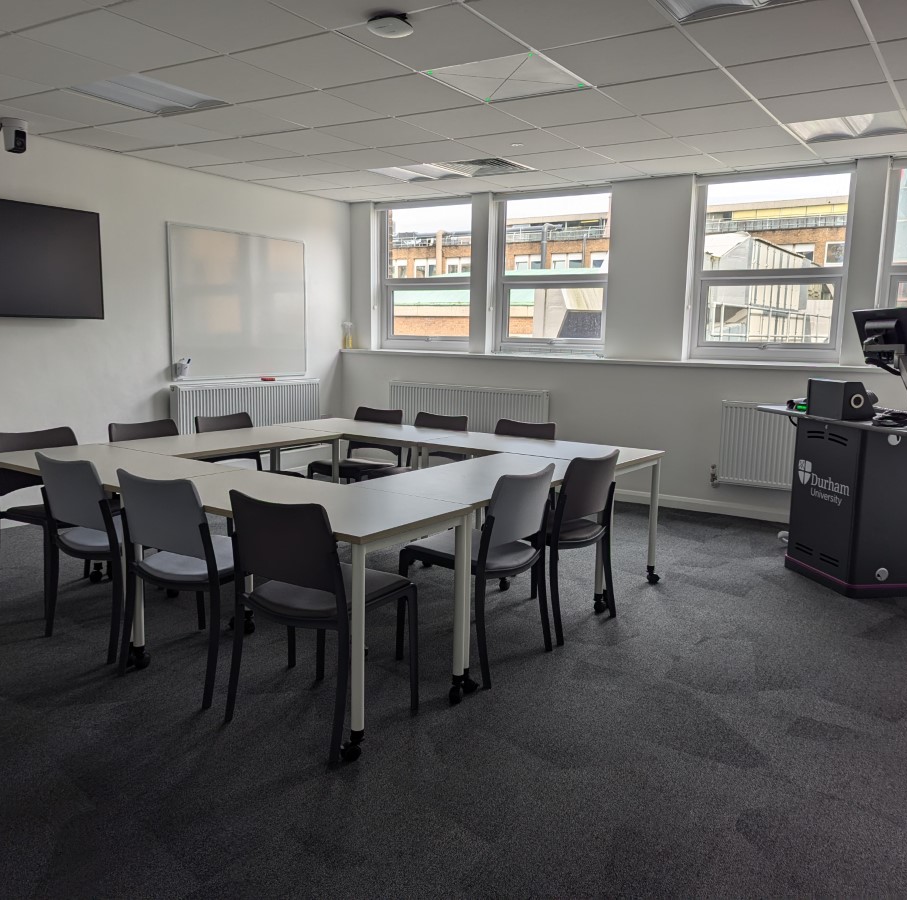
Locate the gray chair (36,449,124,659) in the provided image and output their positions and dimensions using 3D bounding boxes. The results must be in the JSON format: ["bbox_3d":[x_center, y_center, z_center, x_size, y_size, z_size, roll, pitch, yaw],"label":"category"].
[{"bbox_3d":[-1.431,0.398,3.557,0.505,0.818,0.505,7,10,32],"label":"gray chair"}]

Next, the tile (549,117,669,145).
[{"bbox_3d":[0.907,-1.871,4.859,0.595,0.020,0.595,7,10,32],"label":"tile"}]

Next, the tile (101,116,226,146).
[{"bbox_3d":[-1.778,-1.999,5.181,0.600,0.030,0.600,6,10,32],"label":"tile"}]

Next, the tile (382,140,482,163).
[{"bbox_3d":[-0.112,-1.980,5.495,0.595,0.030,0.595,7,10,32],"label":"tile"}]

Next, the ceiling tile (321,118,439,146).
[{"bbox_3d":[-0.429,-1.940,5.051,0.600,0.030,0.600,6,10,32],"label":"ceiling tile"}]

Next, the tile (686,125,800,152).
[{"bbox_3d":[1.740,-1.890,5.066,0.600,0.020,0.600,6,10,32],"label":"tile"}]

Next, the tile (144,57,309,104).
[{"bbox_3d":[-1.084,-1.804,4.036,0.600,0.020,0.600,6,10,32],"label":"tile"}]

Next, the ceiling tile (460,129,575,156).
[{"bbox_3d":[0.398,-1.921,5.176,0.595,0.030,0.595,7,10,32],"label":"ceiling tile"}]

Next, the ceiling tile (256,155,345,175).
[{"bbox_3d":[-1.106,-2.112,6.141,0.595,0.025,0.595,7,10,32],"label":"ceiling tile"}]

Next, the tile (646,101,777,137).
[{"bbox_3d":[1.411,-1.812,4.540,0.595,0.020,0.595,7,10,32],"label":"tile"}]

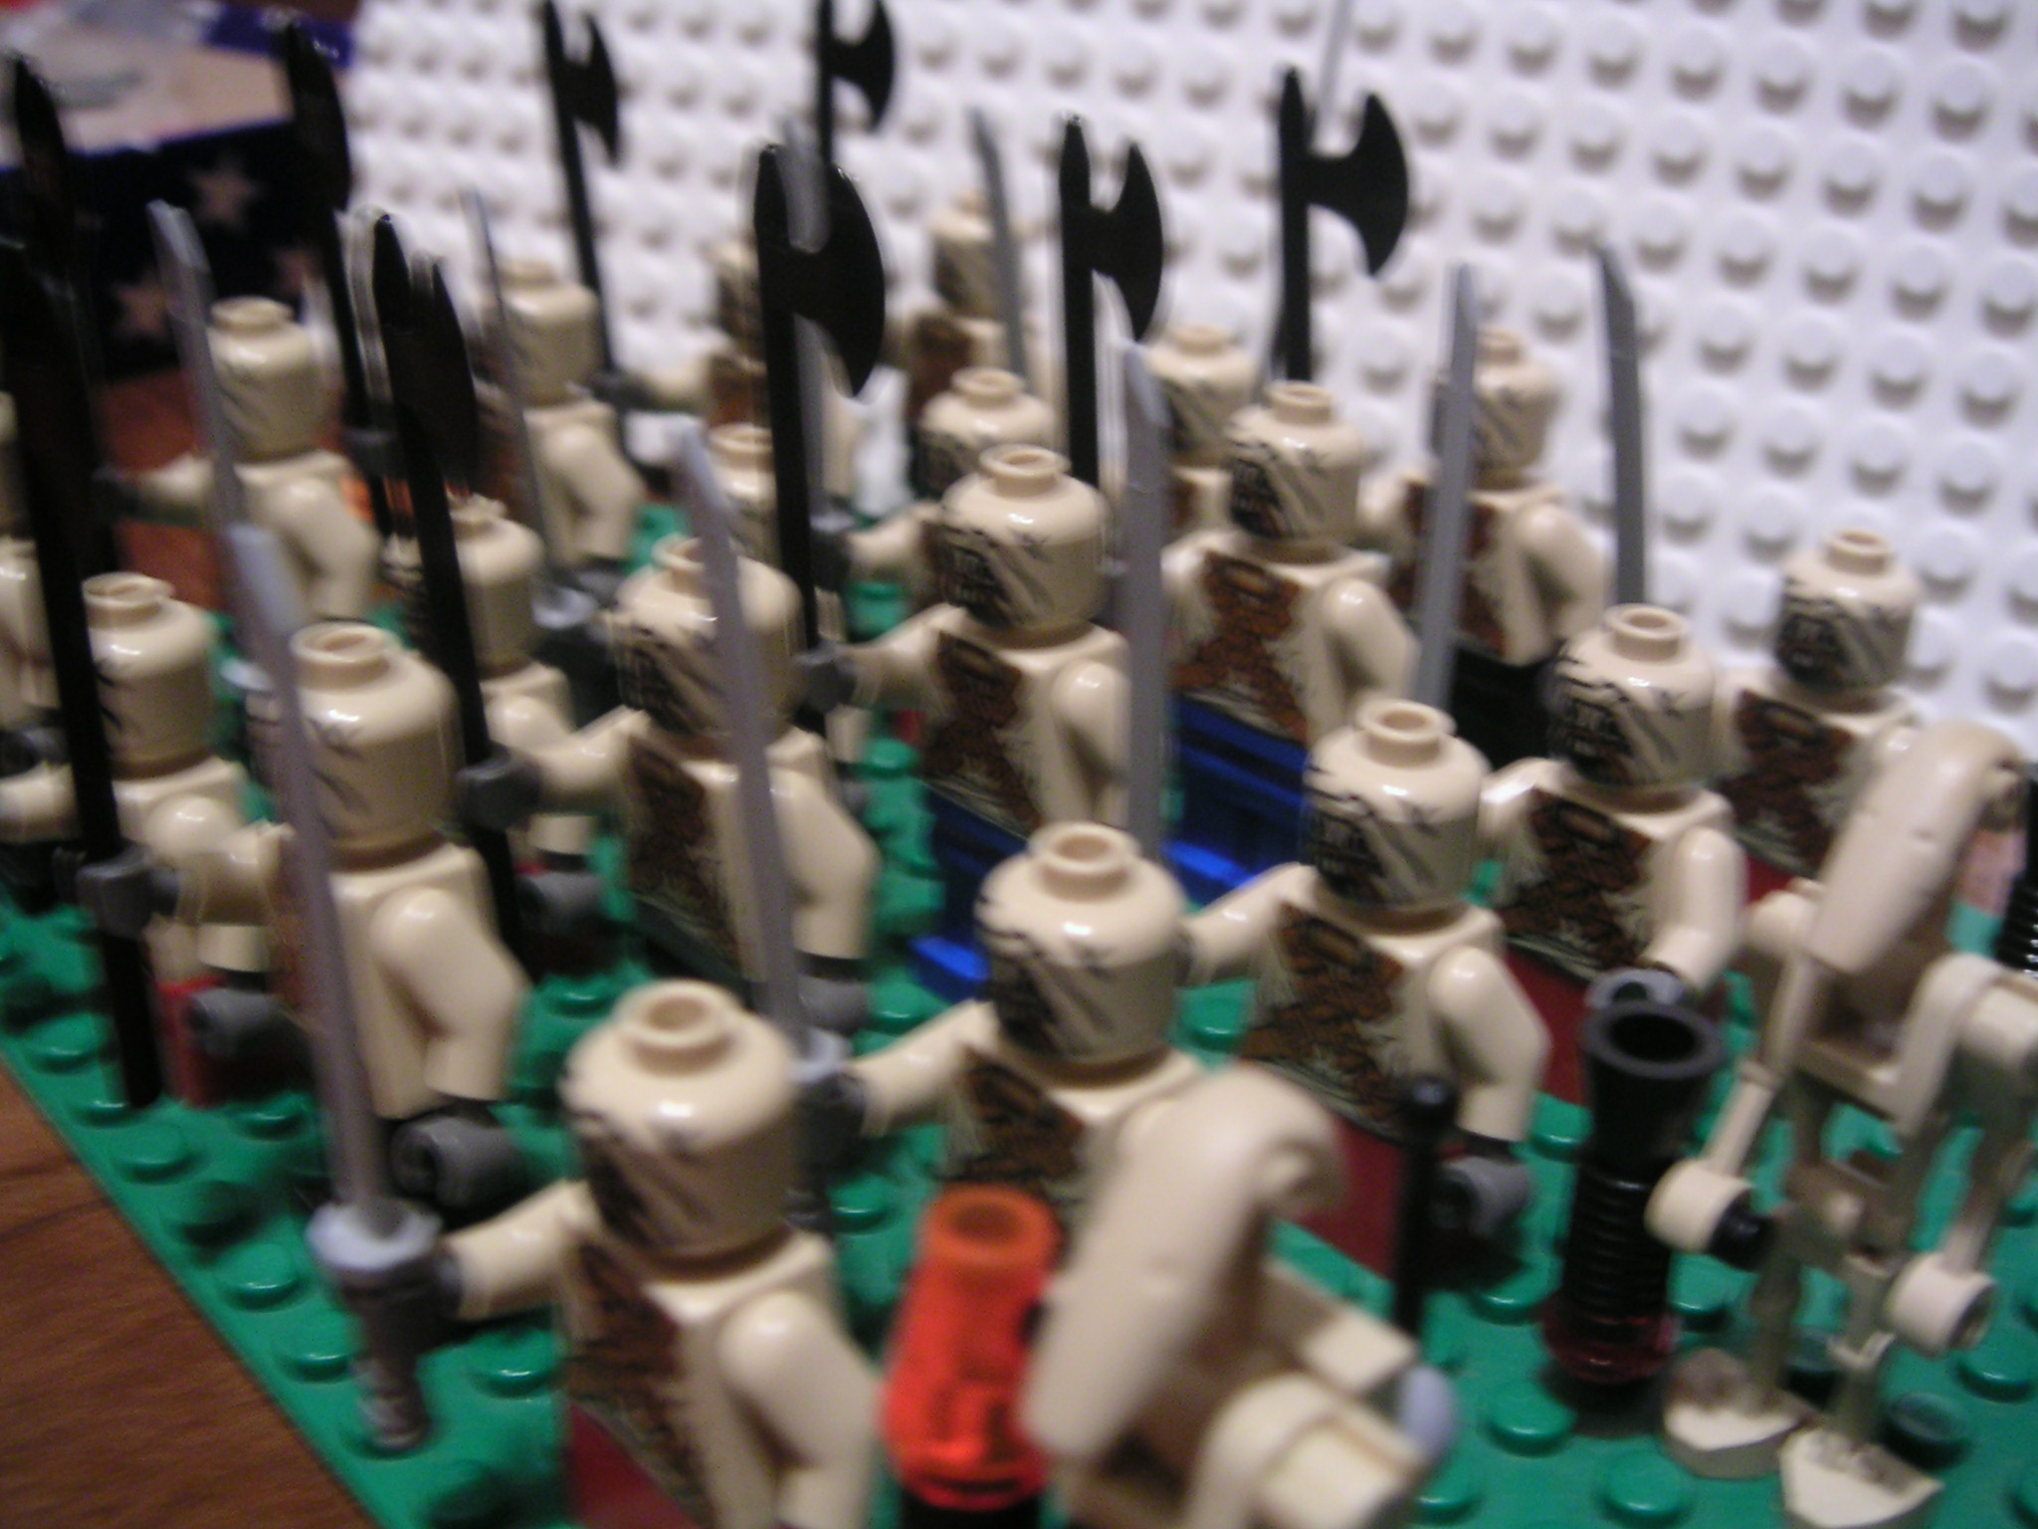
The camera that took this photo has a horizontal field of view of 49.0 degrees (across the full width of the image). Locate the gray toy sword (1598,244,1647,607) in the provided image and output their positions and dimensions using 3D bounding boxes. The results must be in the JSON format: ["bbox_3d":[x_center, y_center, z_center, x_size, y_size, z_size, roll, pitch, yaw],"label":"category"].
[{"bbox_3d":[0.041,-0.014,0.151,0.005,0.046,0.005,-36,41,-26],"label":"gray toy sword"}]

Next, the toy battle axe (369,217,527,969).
[{"bbox_3d":[-0.030,-0.006,0.126,0.004,0.048,0.013,-20,33,-30],"label":"toy battle axe"}]

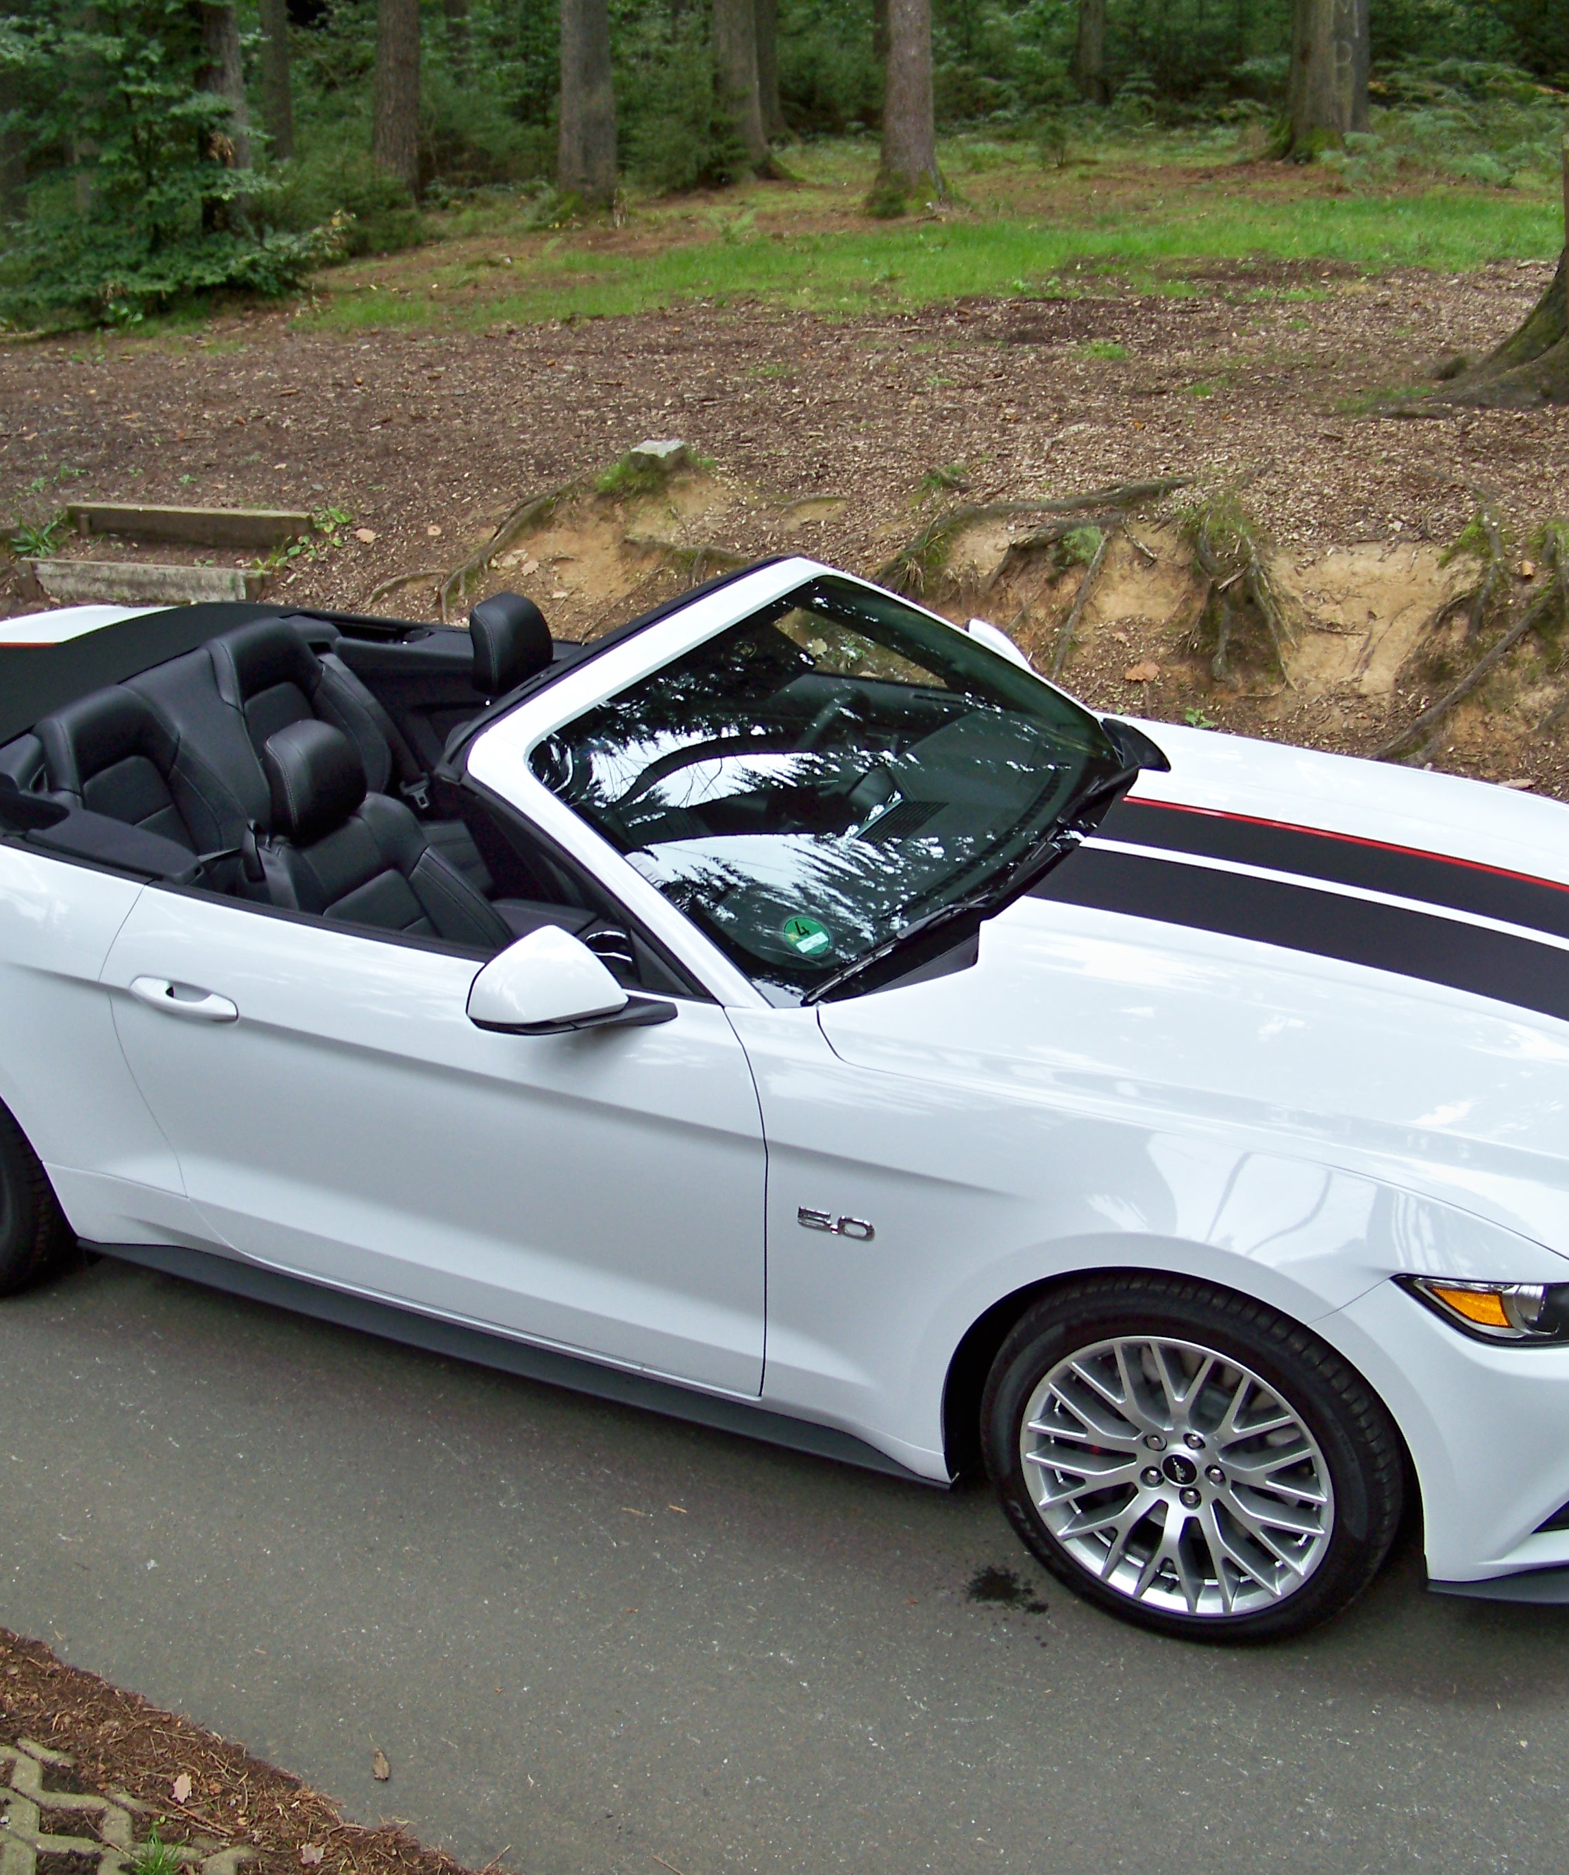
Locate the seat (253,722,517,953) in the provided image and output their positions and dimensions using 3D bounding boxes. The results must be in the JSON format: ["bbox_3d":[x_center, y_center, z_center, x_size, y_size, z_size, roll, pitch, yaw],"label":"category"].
[{"bbox_3d":[-0.652,0.005,4.795,0.840,0.900,0.540,10,27,25],"label":"seat"}]

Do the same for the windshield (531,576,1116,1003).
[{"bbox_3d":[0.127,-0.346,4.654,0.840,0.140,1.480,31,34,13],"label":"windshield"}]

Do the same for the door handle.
[{"bbox_3d":[-1.116,0.108,4.391,0.260,0.055,0.060,10,27,25],"label":"door handle"}]

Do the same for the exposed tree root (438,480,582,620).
[{"bbox_3d":[-0.908,-1.323,7.966,0.320,0.340,0.560,10,26,25],"label":"exposed tree root"}]

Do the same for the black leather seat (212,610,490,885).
[{"bbox_3d":[-0.991,-0.389,5.679,0.740,0.670,0.500,10,27,25],"label":"black leather seat"}]

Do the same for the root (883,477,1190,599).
[{"bbox_3d":[0.766,-1.249,7.411,0.980,0.340,0.360,-2,23,0],"label":"root"}]

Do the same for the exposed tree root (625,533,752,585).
[{"bbox_3d":[-0.312,-1.232,7.651,0.420,0.140,0.200,-2,23,0],"label":"exposed tree root"}]

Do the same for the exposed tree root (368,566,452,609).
[{"bbox_3d":[-1.360,-1.262,8.544,0.400,0.110,0.120,-19,29,-33],"label":"exposed tree root"}]

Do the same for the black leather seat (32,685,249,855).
[{"bbox_3d":[-1.341,-0.183,5.153,0.580,0.620,0.500,10,26,25],"label":"black leather seat"}]

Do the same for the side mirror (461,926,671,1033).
[{"bbox_3d":[-0.352,0.070,3.926,0.250,0.165,0.230,10,26,25],"label":"side mirror"}]

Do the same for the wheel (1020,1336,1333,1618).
[{"bbox_3d":[0.656,0.825,3.850,0.515,0.515,0.200,10,26,25],"label":"wheel"}]

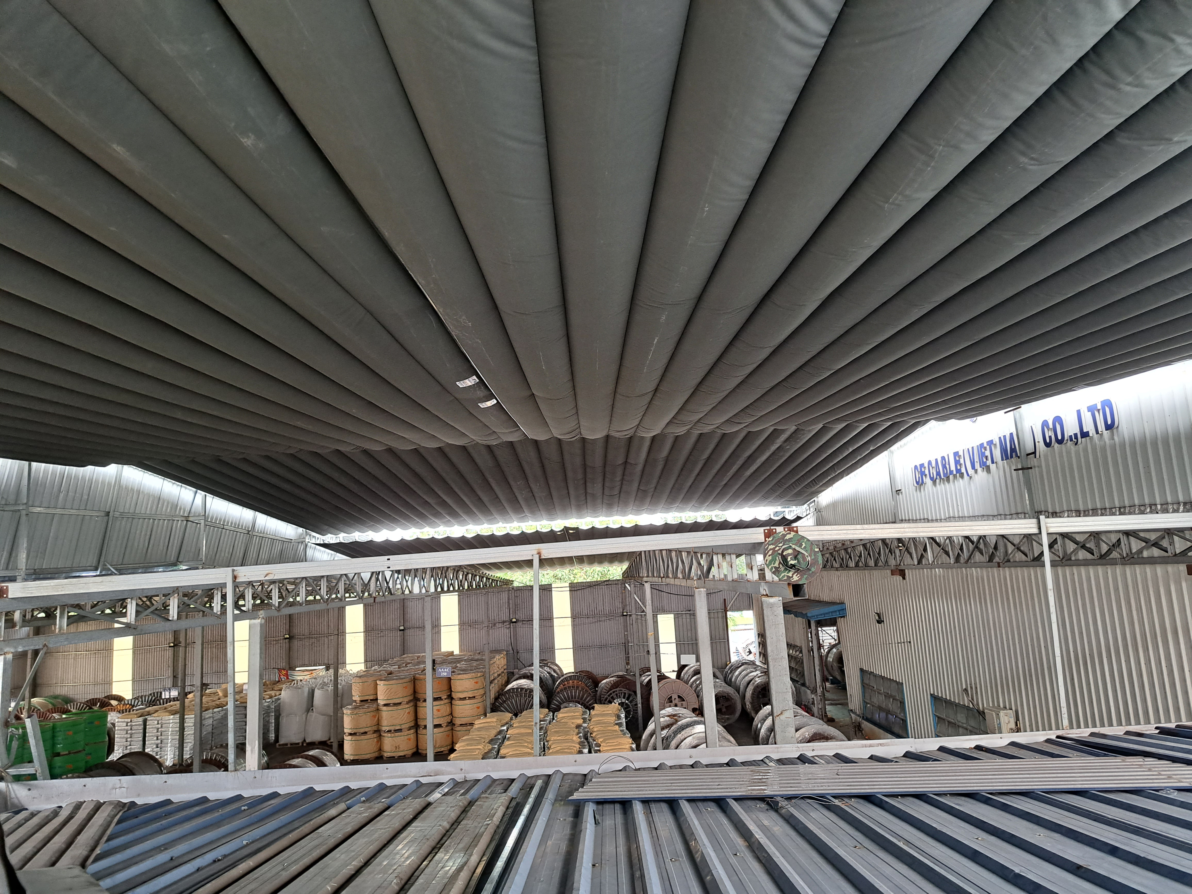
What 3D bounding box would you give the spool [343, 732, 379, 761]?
[{"bbox_3d":[-8.280,10.569,29.308,1.240,0.850,1.240,-3,-9,-1],"label":"spool"}]

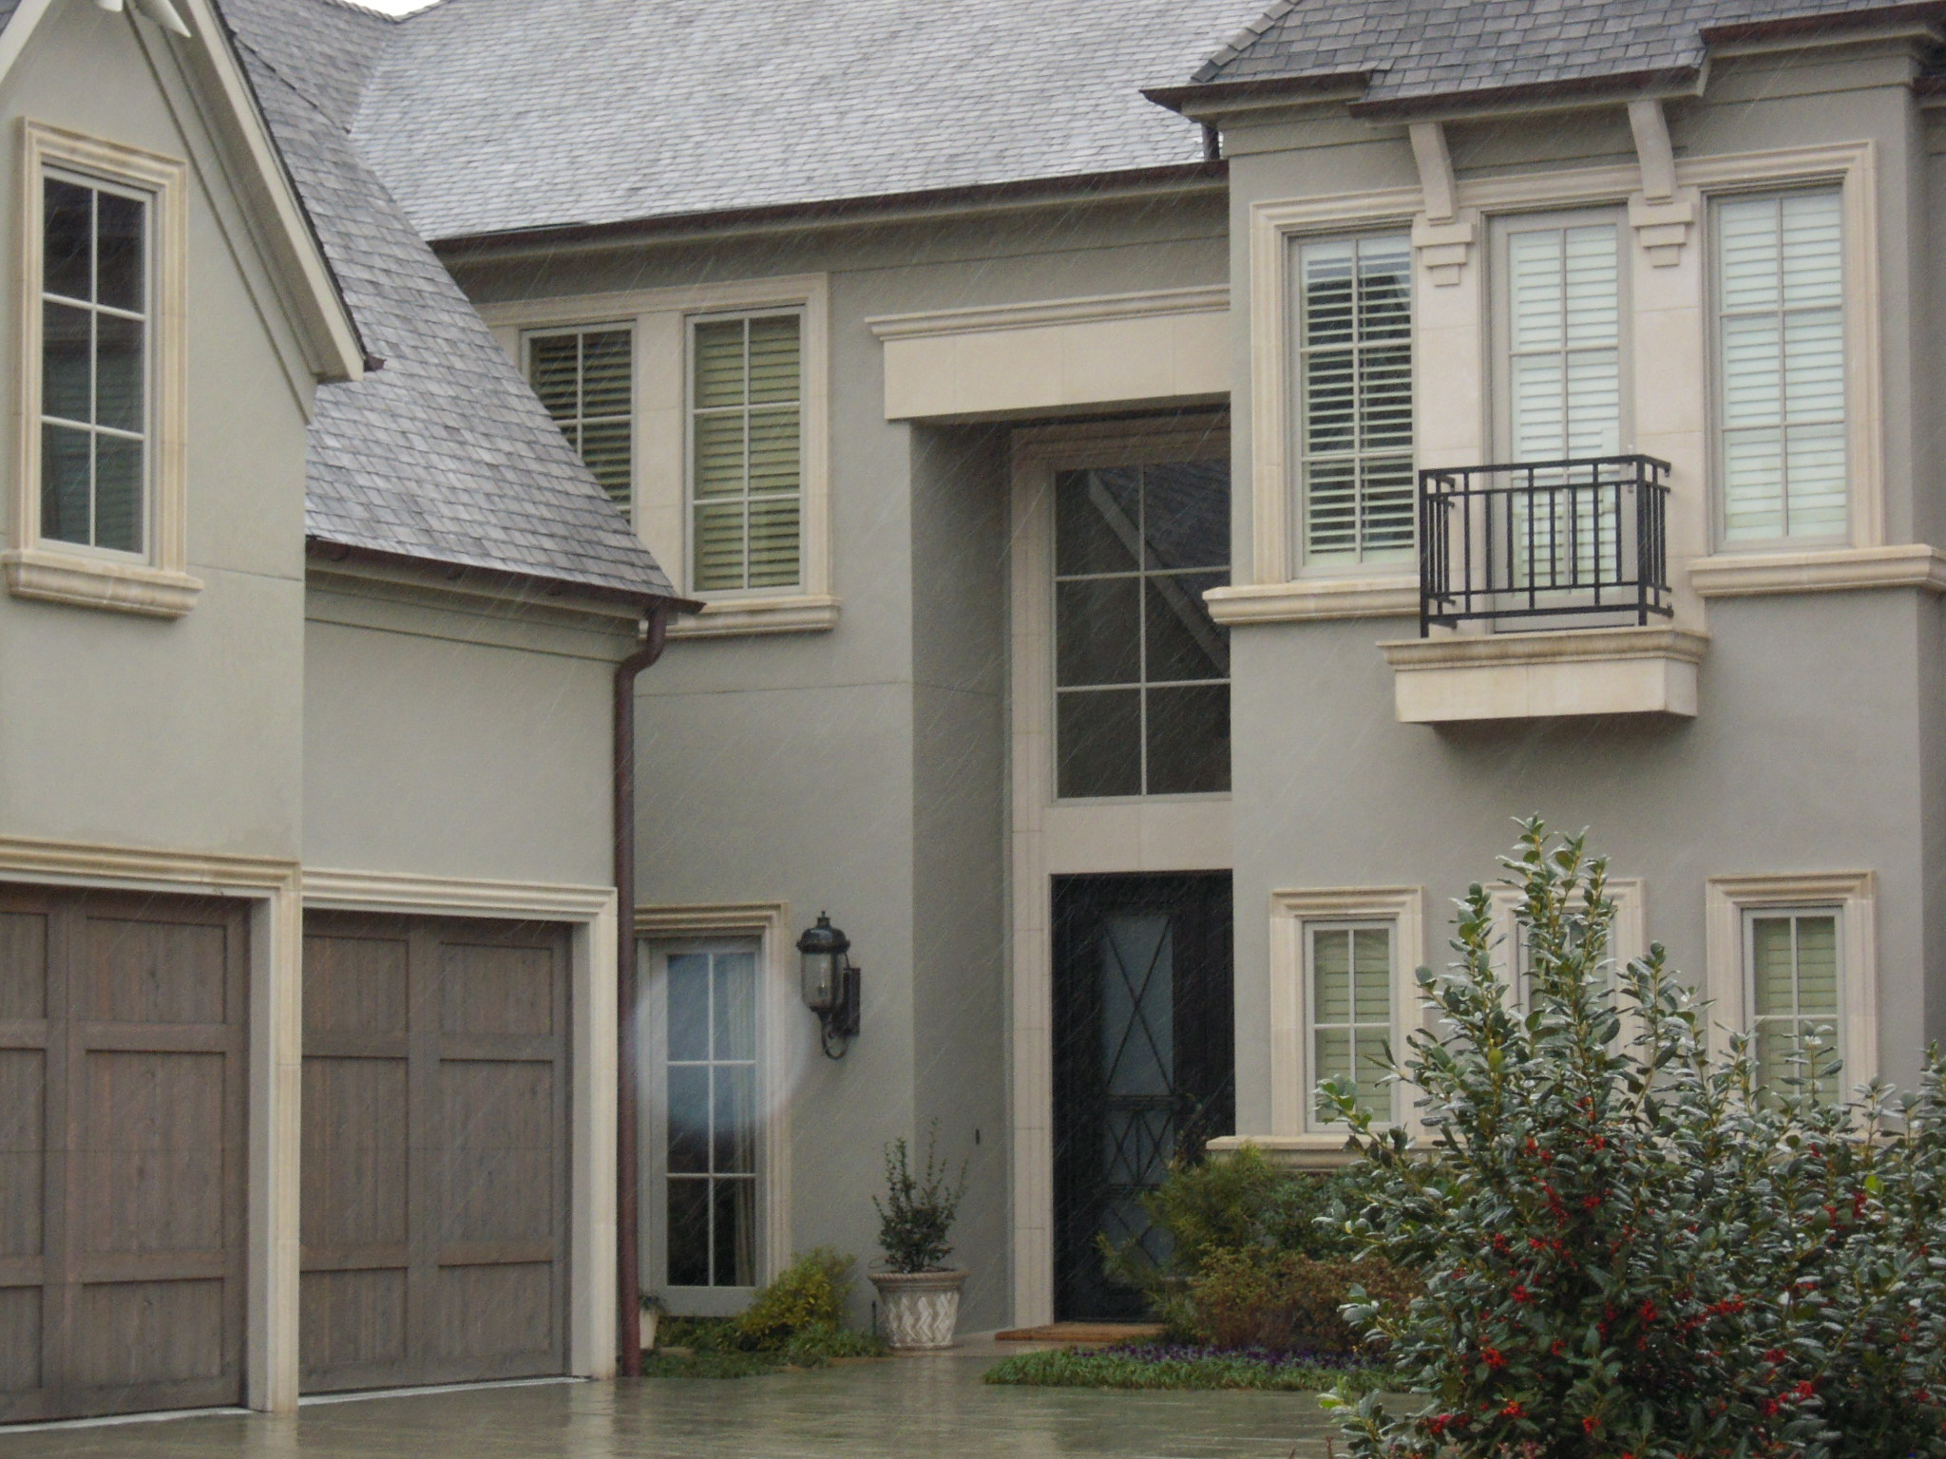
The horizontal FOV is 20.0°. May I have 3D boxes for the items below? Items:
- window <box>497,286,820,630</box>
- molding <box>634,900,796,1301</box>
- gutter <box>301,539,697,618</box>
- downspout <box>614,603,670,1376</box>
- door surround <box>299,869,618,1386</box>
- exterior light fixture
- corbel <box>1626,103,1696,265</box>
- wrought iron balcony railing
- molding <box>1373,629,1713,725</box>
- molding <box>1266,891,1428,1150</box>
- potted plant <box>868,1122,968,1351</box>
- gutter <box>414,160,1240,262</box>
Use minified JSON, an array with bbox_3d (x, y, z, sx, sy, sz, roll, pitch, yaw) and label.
[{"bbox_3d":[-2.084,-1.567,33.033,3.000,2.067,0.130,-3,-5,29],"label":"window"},{"bbox_3d":[-1.663,2.359,33.709,1.286,2.582,0.141,-3,-5,29],"label":"molding"},{"bbox_3d":[-2.477,-0.746,27.624,0.152,0.126,4.072,-3,-5,29],"label":"gutter"},{"bbox_3d":[-1.759,1.393,29.435,0.310,4.105,0.120,-3,-5,29],"label":"downspout"},{"bbox_3d":[-2.671,2.023,27.637,0.172,2.582,3.132,-3,-5,29],"label":"door surround"},{"bbox_3d":[-0.809,1.482,31.851,0.315,0.856,0.517,-3,-5,29],"label":"exterior light fixture"},{"bbox_3d":[3.725,-2.976,29.997,0.364,0.889,0.344,-3,-5,29],"label":"corbel"},{"bbox_3d":[3.135,-0.984,30.134,1.354,0.924,0.404,-3,-5,29],"label":"wrought iron balcony railing"},{"bbox_3d":[3.026,-0.266,29.175,1.689,0.429,0.520,-3,-5,29],"label":"molding"},{"bbox_3d":[2.087,1.601,30.784,0.944,1.399,0.121,-3,-5,29],"label":"molding"},{"bbox_3d":[-0.314,2.899,31.695,0.586,1.324,0.586,0,-4,0],"label":"potted plant"},{"bbox_3d":[-1.135,-2.975,32.151,5.980,0.125,0.150,-3,-5,29],"label":"gutter"}]

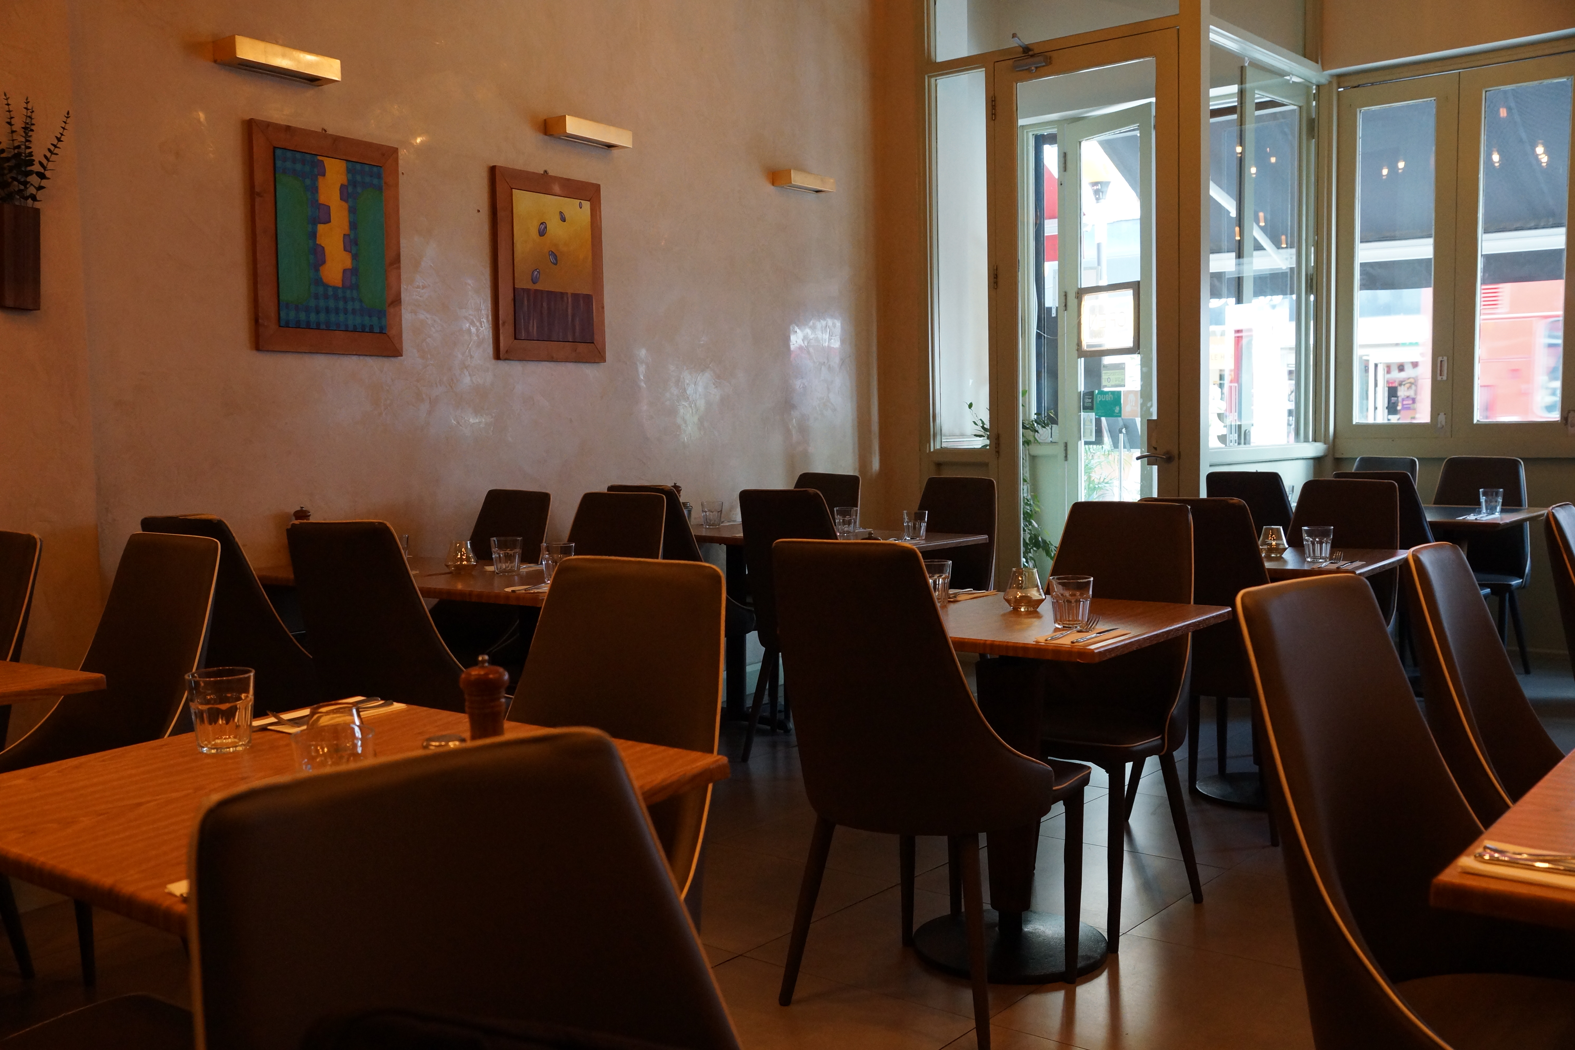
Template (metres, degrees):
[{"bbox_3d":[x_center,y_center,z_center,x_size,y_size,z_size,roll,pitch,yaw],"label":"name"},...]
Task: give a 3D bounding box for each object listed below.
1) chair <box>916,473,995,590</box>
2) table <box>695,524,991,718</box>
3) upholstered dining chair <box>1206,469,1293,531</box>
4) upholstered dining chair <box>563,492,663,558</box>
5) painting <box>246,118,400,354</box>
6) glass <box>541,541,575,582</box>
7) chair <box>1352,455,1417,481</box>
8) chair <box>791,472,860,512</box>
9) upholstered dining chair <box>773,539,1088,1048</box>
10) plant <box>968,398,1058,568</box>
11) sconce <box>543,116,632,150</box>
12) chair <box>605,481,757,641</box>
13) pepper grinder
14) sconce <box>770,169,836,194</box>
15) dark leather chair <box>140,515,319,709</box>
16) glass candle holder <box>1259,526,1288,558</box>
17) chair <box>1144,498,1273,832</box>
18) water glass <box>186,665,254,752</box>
[{"bbox_3d":[0.516,0.302,5.317,0.490,0.942,0.575,2,5,39],"label":"chair"},{"bbox_3d":[0.056,0.409,5.529,1.280,0.750,0.700,2,5,36],"label":"table"},{"bbox_3d":[2.015,0.238,6.095,0.500,0.960,0.560,2,5,36],"label":"upholstered dining chair"},{"bbox_3d":[-0.650,0.385,4.433,0.490,0.942,0.575,1,5,32],"label":"upholstered dining chair"},{"bbox_3d":[-1.417,-0.869,4.458,0.035,0.670,0.530,2,5,35],"label":"painting"},{"bbox_3d":[-0.612,0.099,3.848,0.088,0.094,0.088,-1,4,0],"label":"glass"},{"bbox_3d":[2.643,0.168,6.675,0.575,0.942,0.490,-4,5,-38],"label":"chair"},{"bbox_3d":[0.015,0.274,5.950,0.500,0.960,0.560,2,5,36],"label":"chair"},{"bbox_3d":[0.279,0.493,2.906,0.500,0.960,0.560,2,5,35],"label":"upholstered dining chair"},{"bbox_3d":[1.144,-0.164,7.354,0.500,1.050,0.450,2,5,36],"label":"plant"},{"bbox_3d":[-0.805,-1.593,5.882,0.118,0.067,0.383,2,5,36],"label":"sconce"},{"bbox_3d":[-0.402,0.327,5.719,0.490,0.965,0.585,2,5,36],"label":"chair"},{"bbox_3d":[-0.386,0.225,1.840,0.062,0.117,0.062,-1,4,0],"label":"pepper grinder"},{"bbox_3d":[0.089,-1.683,7.103,0.115,0.067,0.380,2,5,36],"label":"sconce"},{"bbox_3d":[-1.435,0.446,4.083,0.490,0.965,0.585,2,4,34],"label":"dark leather chair"},{"bbox_3d":[1.494,0.046,4.440,0.095,0.097,0.095,2,5,36],"label":"glass candle holder"},{"bbox_3d":[1.305,0.392,4.278,0.490,0.965,0.585,2,5,39],"label":"chair"},{"bbox_3d":[-0.725,0.241,1.857,0.088,0.094,0.088,2,5,35],"label":"water glass"}]

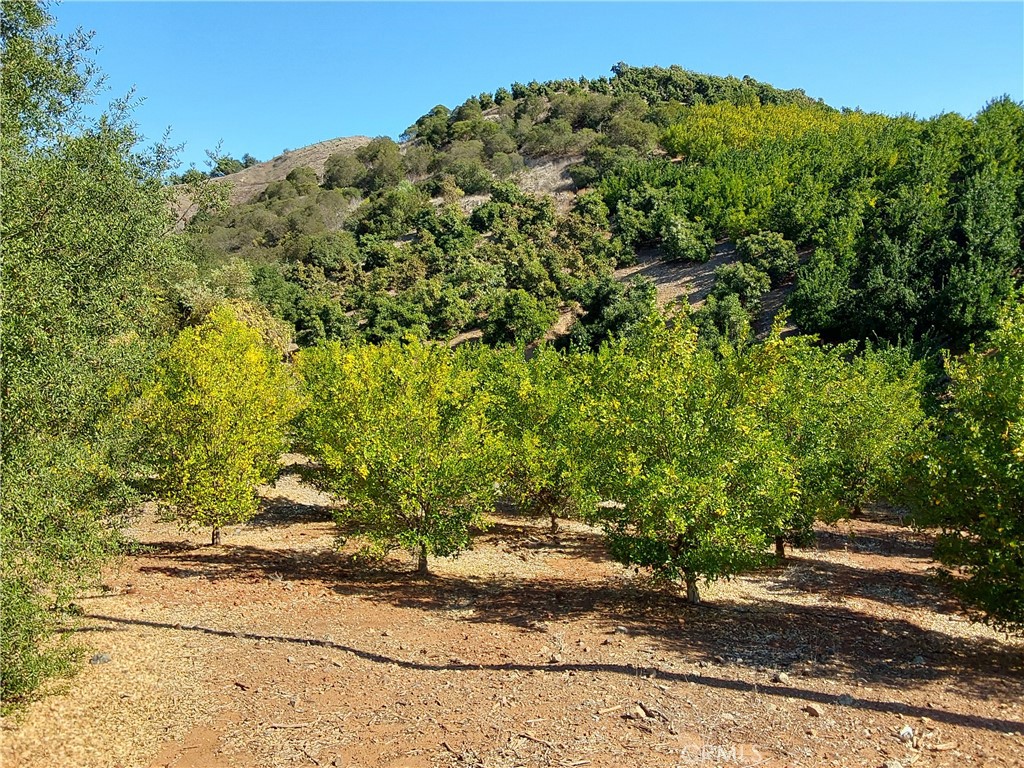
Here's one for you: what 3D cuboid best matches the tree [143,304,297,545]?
[{"bbox_3d":[-4.610,0.641,13.100,2.360,3.720,2.470,0,2,0],"label":"tree"}]

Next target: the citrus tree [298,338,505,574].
[{"bbox_3d":[-1.521,0.998,11.400,2.780,3.180,2.780,0,2,0],"label":"citrus tree"}]

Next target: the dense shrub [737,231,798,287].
[{"bbox_3d":[12.955,-6.364,42.000,3.080,2.780,3.080,0,2,0],"label":"dense shrub"}]

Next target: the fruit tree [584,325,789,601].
[{"bbox_3d":[2.161,0.930,10.200,2.580,3.450,2.580,0,2,0],"label":"fruit tree"}]

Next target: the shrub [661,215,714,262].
[{"bbox_3d":[10.382,-8.607,49.000,3.130,2.780,3.130,0,2,0],"label":"shrub"}]

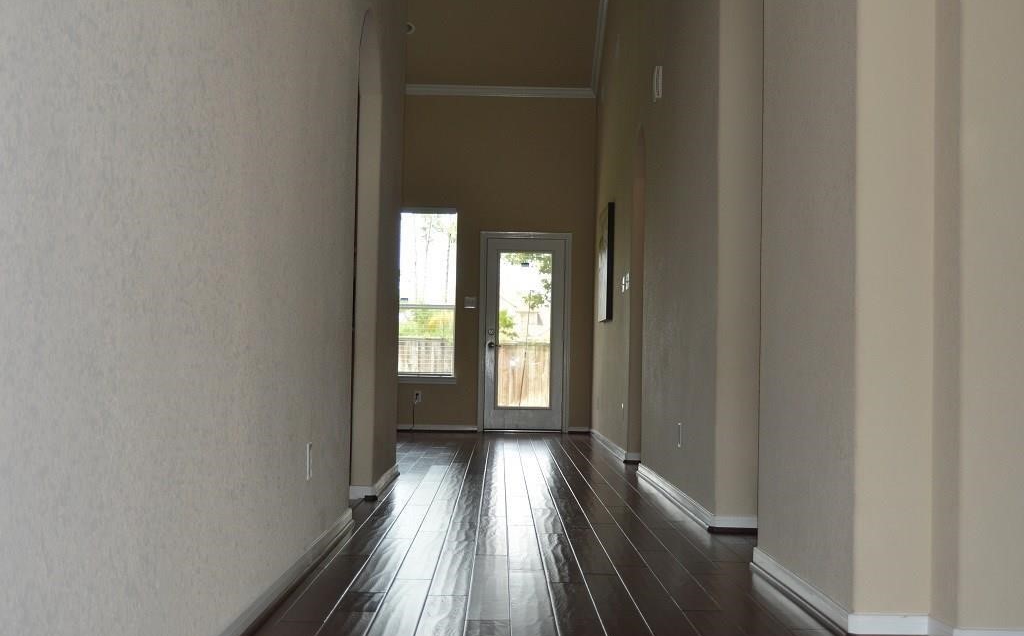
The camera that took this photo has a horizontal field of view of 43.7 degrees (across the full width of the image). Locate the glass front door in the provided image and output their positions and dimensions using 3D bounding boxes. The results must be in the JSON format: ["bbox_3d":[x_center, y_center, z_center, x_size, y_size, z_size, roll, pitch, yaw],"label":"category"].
[{"bbox_3d":[0.136,0.157,13.725,0.985,2.165,0.120,1,-2,0],"label":"glass front door"}]

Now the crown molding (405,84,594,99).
[{"bbox_3d":[-0.128,-2.437,13.735,2.035,0.100,0.090,1,-2,0],"label":"crown molding"}]

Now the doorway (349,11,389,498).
[{"bbox_3d":[-0.786,-0.294,6.374,0.130,2.505,1.150,1,-2,0],"label":"doorway"}]

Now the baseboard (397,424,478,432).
[{"bbox_3d":[-0.830,1.188,13.624,0.922,0.083,0.030,1,-2,0],"label":"baseboard"}]

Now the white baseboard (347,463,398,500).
[{"bbox_3d":[-0.806,0.967,7.663,0.154,0.080,1.600,1,-2,0],"label":"white baseboard"}]

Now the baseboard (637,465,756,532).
[{"bbox_3d":[0.971,0.977,7.136,0.220,0.085,2.920,1,-2,0],"label":"baseboard"}]

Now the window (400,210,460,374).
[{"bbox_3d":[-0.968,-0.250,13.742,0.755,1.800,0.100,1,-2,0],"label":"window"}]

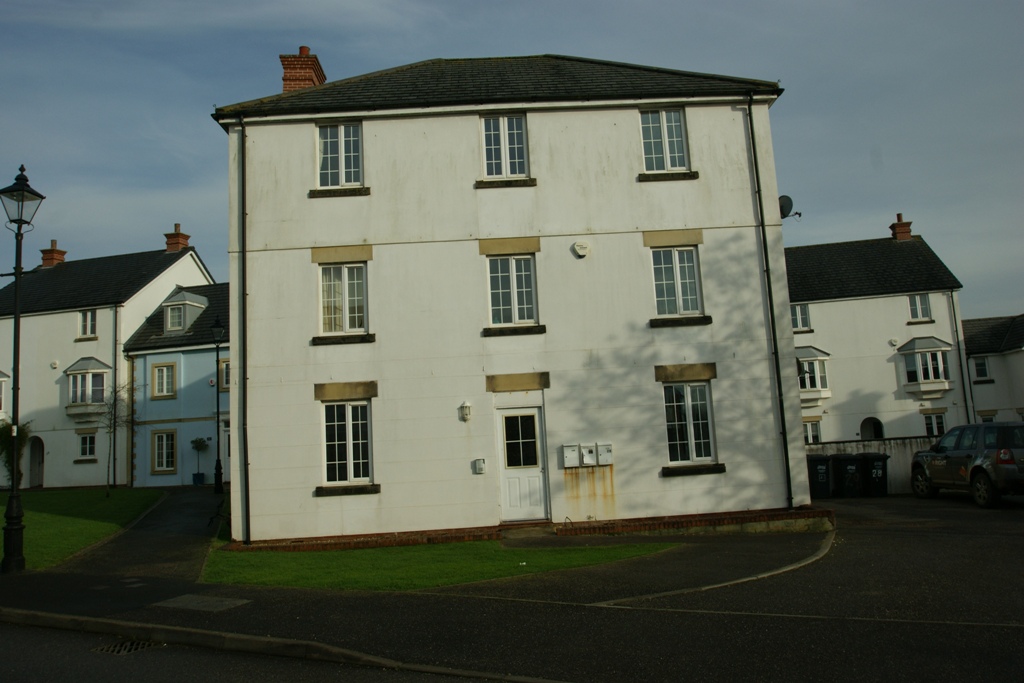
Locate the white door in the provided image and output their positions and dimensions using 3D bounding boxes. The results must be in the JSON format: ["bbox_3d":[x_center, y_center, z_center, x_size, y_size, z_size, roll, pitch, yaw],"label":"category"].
[{"bbox_3d":[0.186,2.206,13.896,0.827,2.039,0.090,-3,-8,-2],"label":"white door"}]

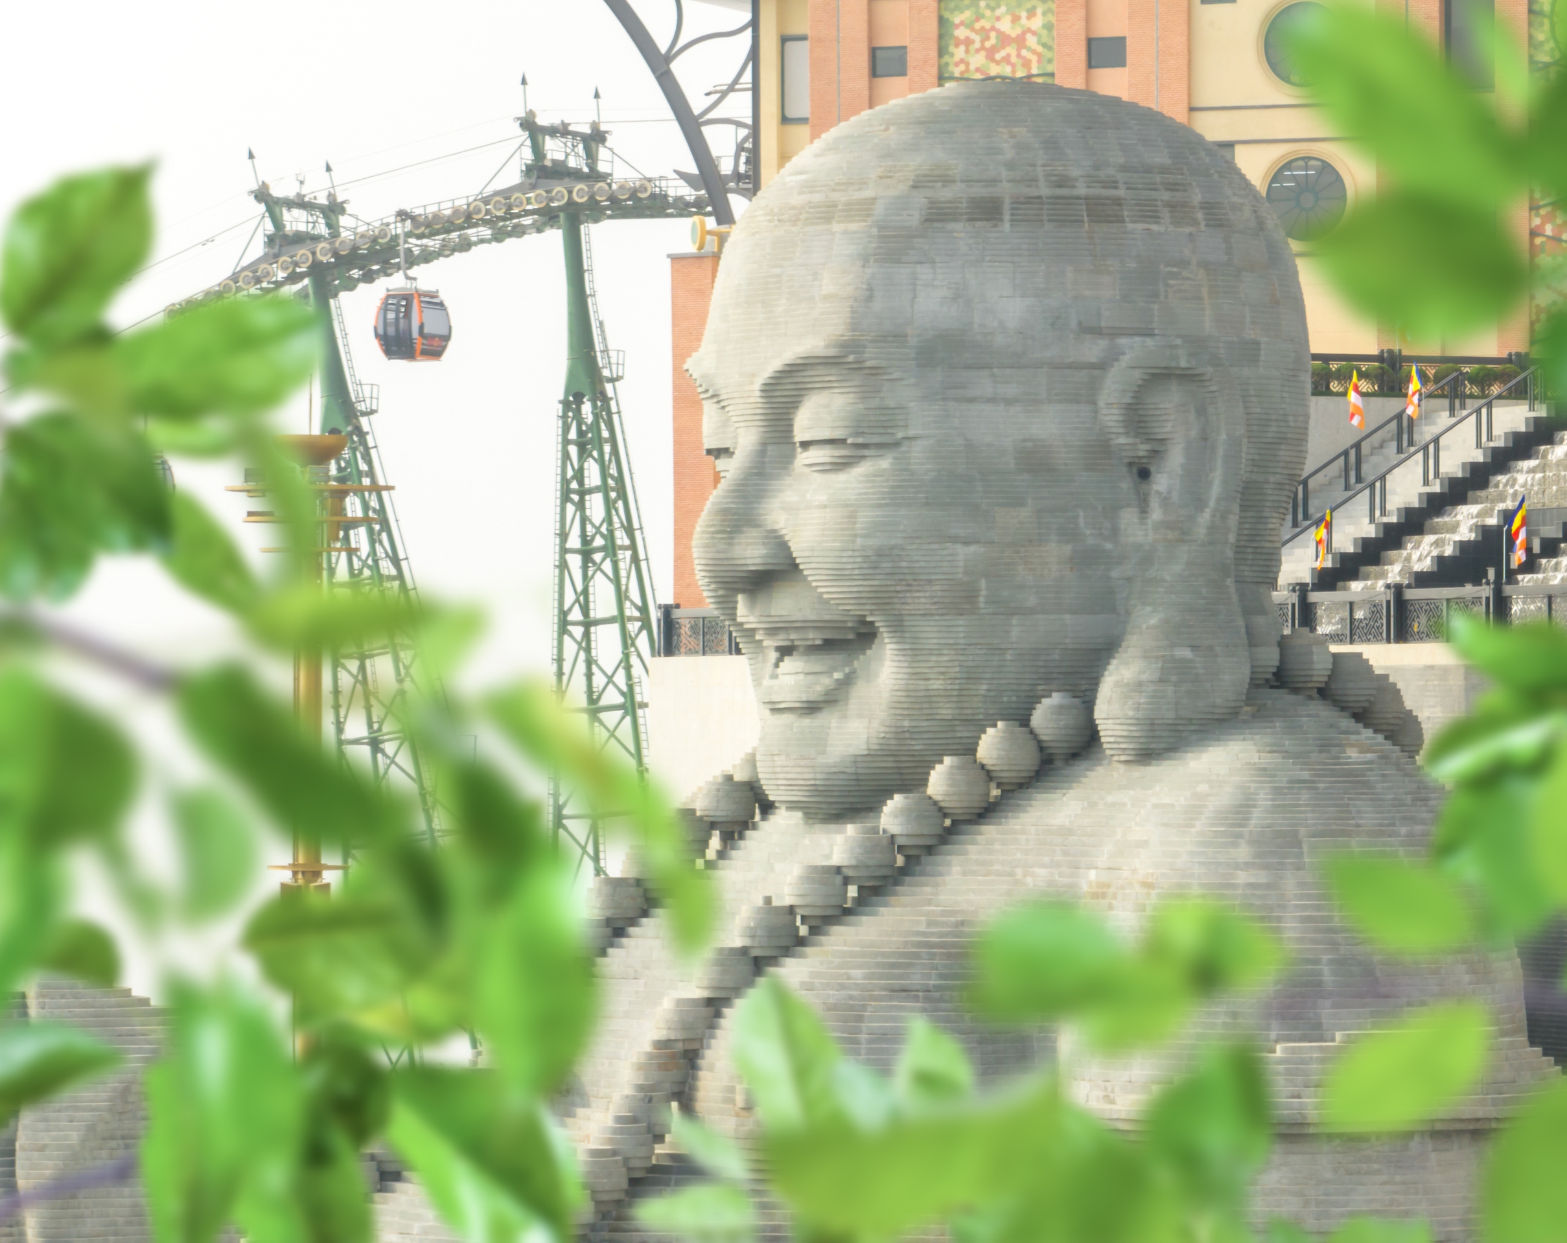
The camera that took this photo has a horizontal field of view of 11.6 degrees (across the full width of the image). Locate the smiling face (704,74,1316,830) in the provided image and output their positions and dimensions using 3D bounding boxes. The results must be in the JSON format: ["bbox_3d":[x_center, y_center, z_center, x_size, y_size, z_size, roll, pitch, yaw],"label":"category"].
[{"bbox_3d":[3.693,-2.892,132.000,10.800,12.600,9.800,0,0,-31],"label":"smiling face"}]

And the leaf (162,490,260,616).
[{"bbox_3d":[-0.282,-0.034,3.800,0.049,0.062,0.025,0,0,0],"label":"leaf"}]

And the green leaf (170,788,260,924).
[{"bbox_3d":[-0.228,0.094,3.100,0.033,0.051,0.020,0,0,0],"label":"green leaf"}]

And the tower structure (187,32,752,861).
[{"bbox_3d":[-9.814,-3.150,236.000,16.500,28.000,6.500,0,0,-28],"label":"tower structure"}]

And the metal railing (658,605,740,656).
[{"bbox_3d":[-1.972,0.229,182.000,2.100,1.220,0.150,0,0,-25],"label":"metal railing"}]

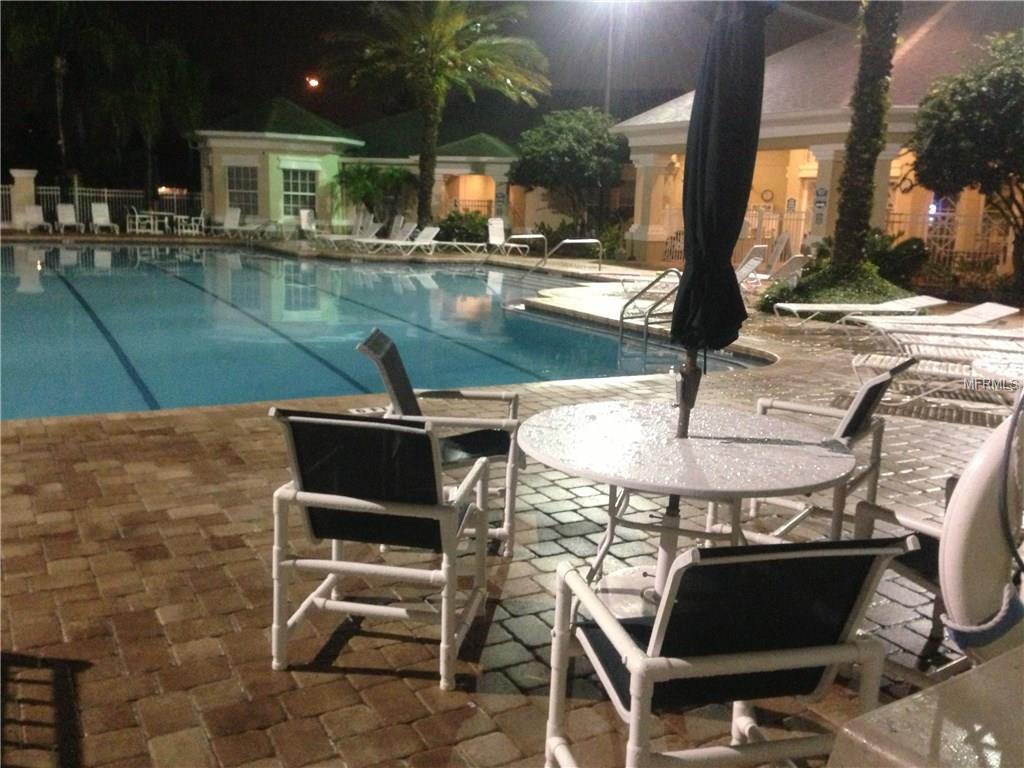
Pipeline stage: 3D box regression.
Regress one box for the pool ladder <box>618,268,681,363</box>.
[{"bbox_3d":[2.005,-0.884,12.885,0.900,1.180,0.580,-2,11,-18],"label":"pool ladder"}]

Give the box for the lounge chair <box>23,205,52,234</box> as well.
[{"bbox_3d":[-15.200,-5.297,31.258,0.650,0.860,1.880,-4,12,-29],"label":"lounge chair"}]

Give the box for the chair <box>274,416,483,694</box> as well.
[{"bbox_3d":[-0.440,0.478,3.318,0.607,0.914,0.741,4,11,9],"label":"chair"}]

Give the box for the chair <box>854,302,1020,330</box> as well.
[{"bbox_3d":[5.273,-0.783,12.286,1.940,0.480,0.660,1,11,-7],"label":"chair"}]

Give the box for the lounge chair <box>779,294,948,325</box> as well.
[{"bbox_3d":[4.618,-0.930,12.976,1.990,0.460,0.660,1,11,-7],"label":"lounge chair"}]

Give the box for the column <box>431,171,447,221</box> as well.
[{"bbox_3d":[-3.067,-7.707,41.310,0.650,2.500,0.650,2,11,0],"label":"column"}]

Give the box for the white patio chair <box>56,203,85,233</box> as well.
[{"bbox_3d":[-14.482,-5.430,31.921,0.650,0.920,1.880,-4,12,-29],"label":"white patio chair"}]

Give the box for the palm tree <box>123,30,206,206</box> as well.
[{"bbox_3d":[-11.709,-8.337,32.595,2.900,6.400,2.900,-3,12,-24],"label":"palm tree"}]

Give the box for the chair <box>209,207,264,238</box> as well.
[{"bbox_3d":[-9.063,-5.279,32.081,0.650,0.920,1.850,7,12,23],"label":"chair"}]

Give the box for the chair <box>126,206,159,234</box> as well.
[{"bbox_3d":[-12.117,-5.428,31.935,0.610,0.910,0.770,10,14,36],"label":"chair"}]

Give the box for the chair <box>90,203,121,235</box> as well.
[{"bbox_3d":[-12.927,-5.274,30.952,0.660,0.920,1.550,-4,13,-29],"label":"chair"}]

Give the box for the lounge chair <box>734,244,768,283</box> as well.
[{"bbox_3d":[4.408,-2.222,18.633,0.650,0.820,1.750,-6,13,-35],"label":"lounge chair"}]

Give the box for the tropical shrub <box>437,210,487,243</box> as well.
[{"bbox_3d":[-1.620,-5.100,31.618,1.650,1.150,1.400,2,11,0],"label":"tropical shrub"}]

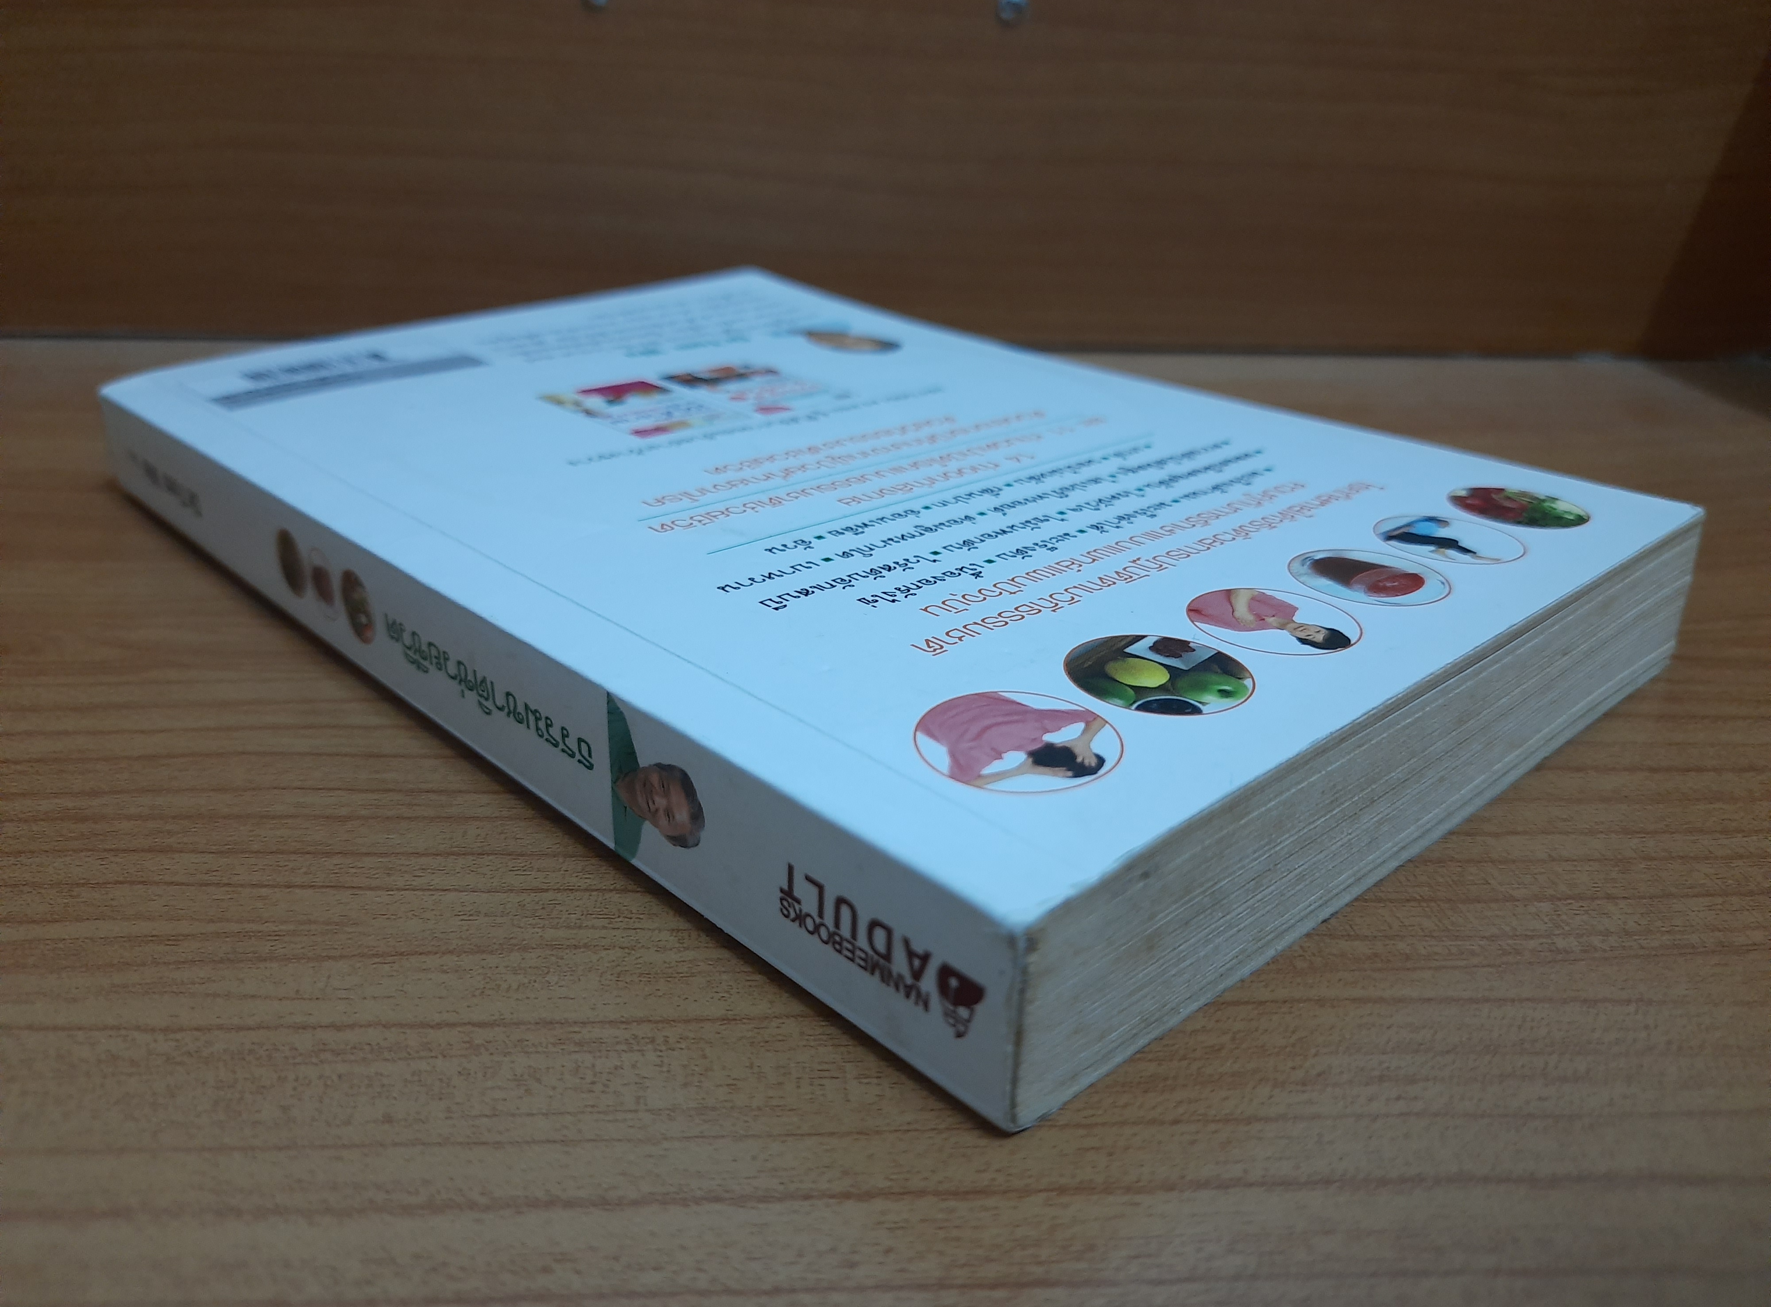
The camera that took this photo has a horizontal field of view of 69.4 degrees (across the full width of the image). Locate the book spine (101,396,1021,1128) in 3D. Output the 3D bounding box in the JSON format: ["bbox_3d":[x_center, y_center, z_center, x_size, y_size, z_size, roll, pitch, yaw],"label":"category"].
[{"bbox_3d":[-0.063,-0.008,0.172,0.014,0.019,0.225,-20,31,-40],"label":"book spine"}]

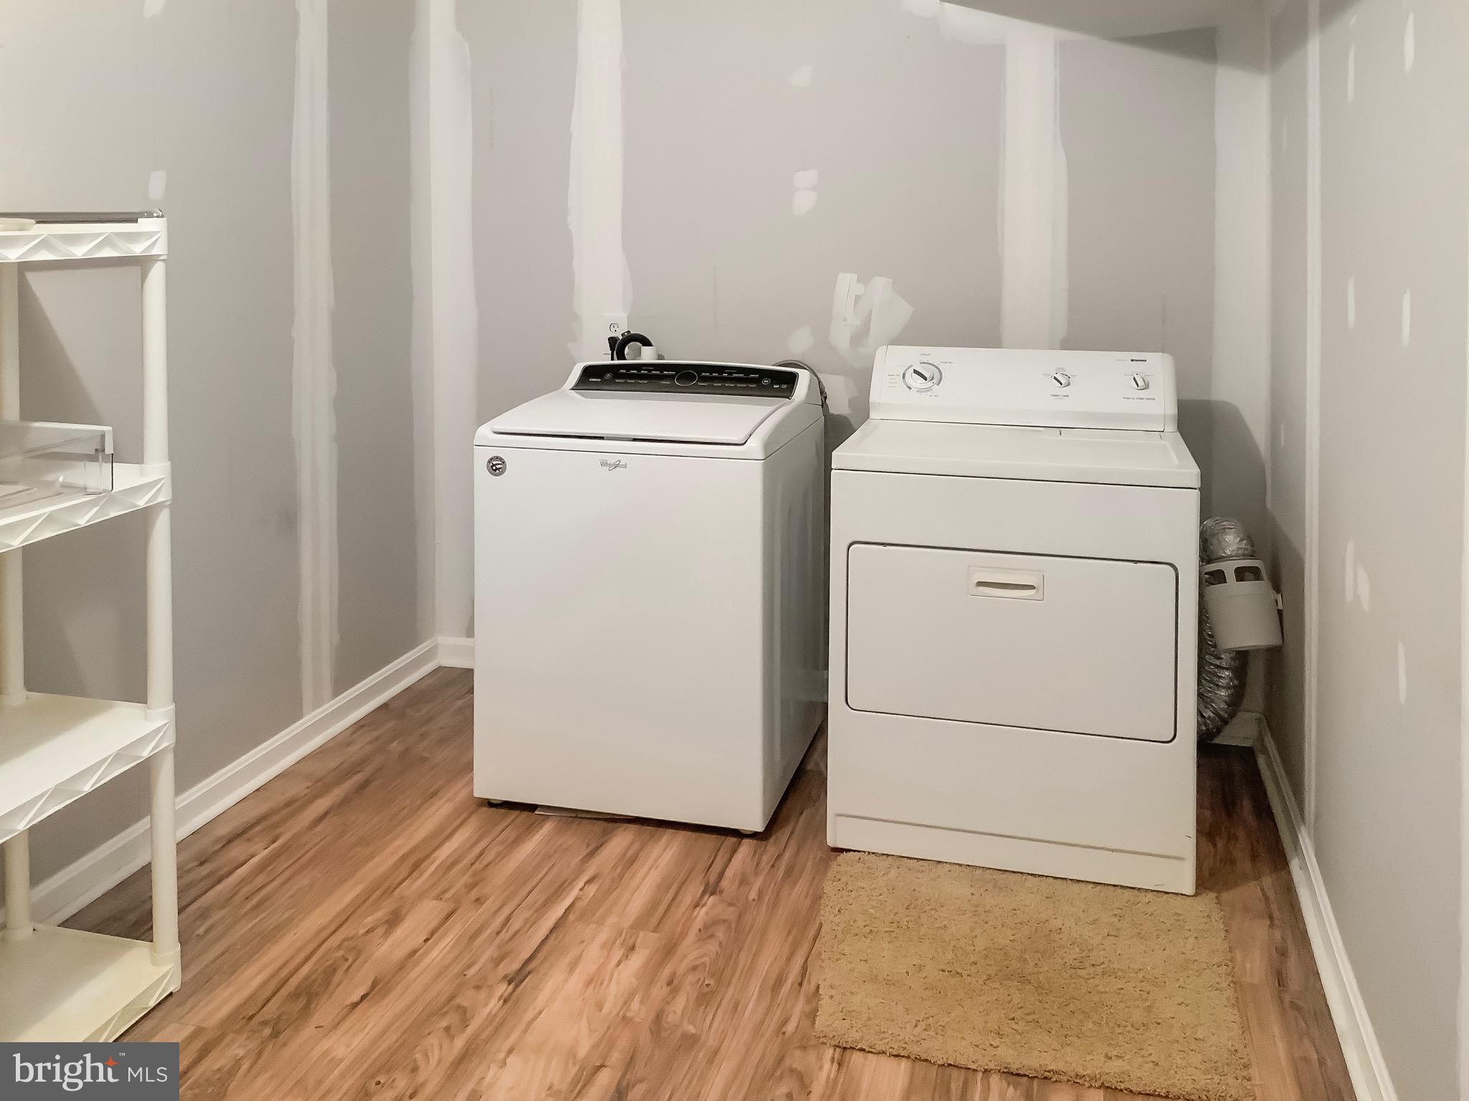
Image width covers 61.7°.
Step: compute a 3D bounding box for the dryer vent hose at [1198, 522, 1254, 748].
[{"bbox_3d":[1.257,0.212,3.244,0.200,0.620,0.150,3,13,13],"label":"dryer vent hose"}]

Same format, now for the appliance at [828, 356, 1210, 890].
[{"bbox_3d":[0.647,0.096,2.885,0.743,1.089,0.689,3,13,13],"label":"appliance"}]

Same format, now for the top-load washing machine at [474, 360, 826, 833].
[{"bbox_3d":[-0.188,0.072,3.132,0.715,1.036,0.687,3,13,14],"label":"top-load washing machine"}]

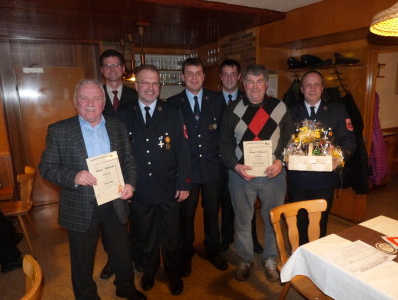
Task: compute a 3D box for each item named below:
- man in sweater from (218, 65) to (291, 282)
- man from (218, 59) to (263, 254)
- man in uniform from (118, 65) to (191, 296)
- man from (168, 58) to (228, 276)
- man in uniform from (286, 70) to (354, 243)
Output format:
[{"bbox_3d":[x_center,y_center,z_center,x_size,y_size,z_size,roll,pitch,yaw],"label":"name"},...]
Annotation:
[{"bbox_3d":[0.463,0.212,2.327,0.580,1.730,0.440,-1,10,6],"label":"man in sweater"},{"bbox_3d":[0.353,0.082,2.790,0.540,1.830,0.360,-1,10,5],"label":"man"},{"bbox_3d":[-0.341,0.243,2.267,0.580,1.740,0.380,0,10,10],"label":"man in uniform"},{"bbox_3d":[-0.004,0.145,2.526,0.550,1.820,0.380,-2,10,-3],"label":"man"},{"bbox_3d":[1.117,0.131,2.722,0.580,1.710,0.460,3,11,24],"label":"man in uniform"}]

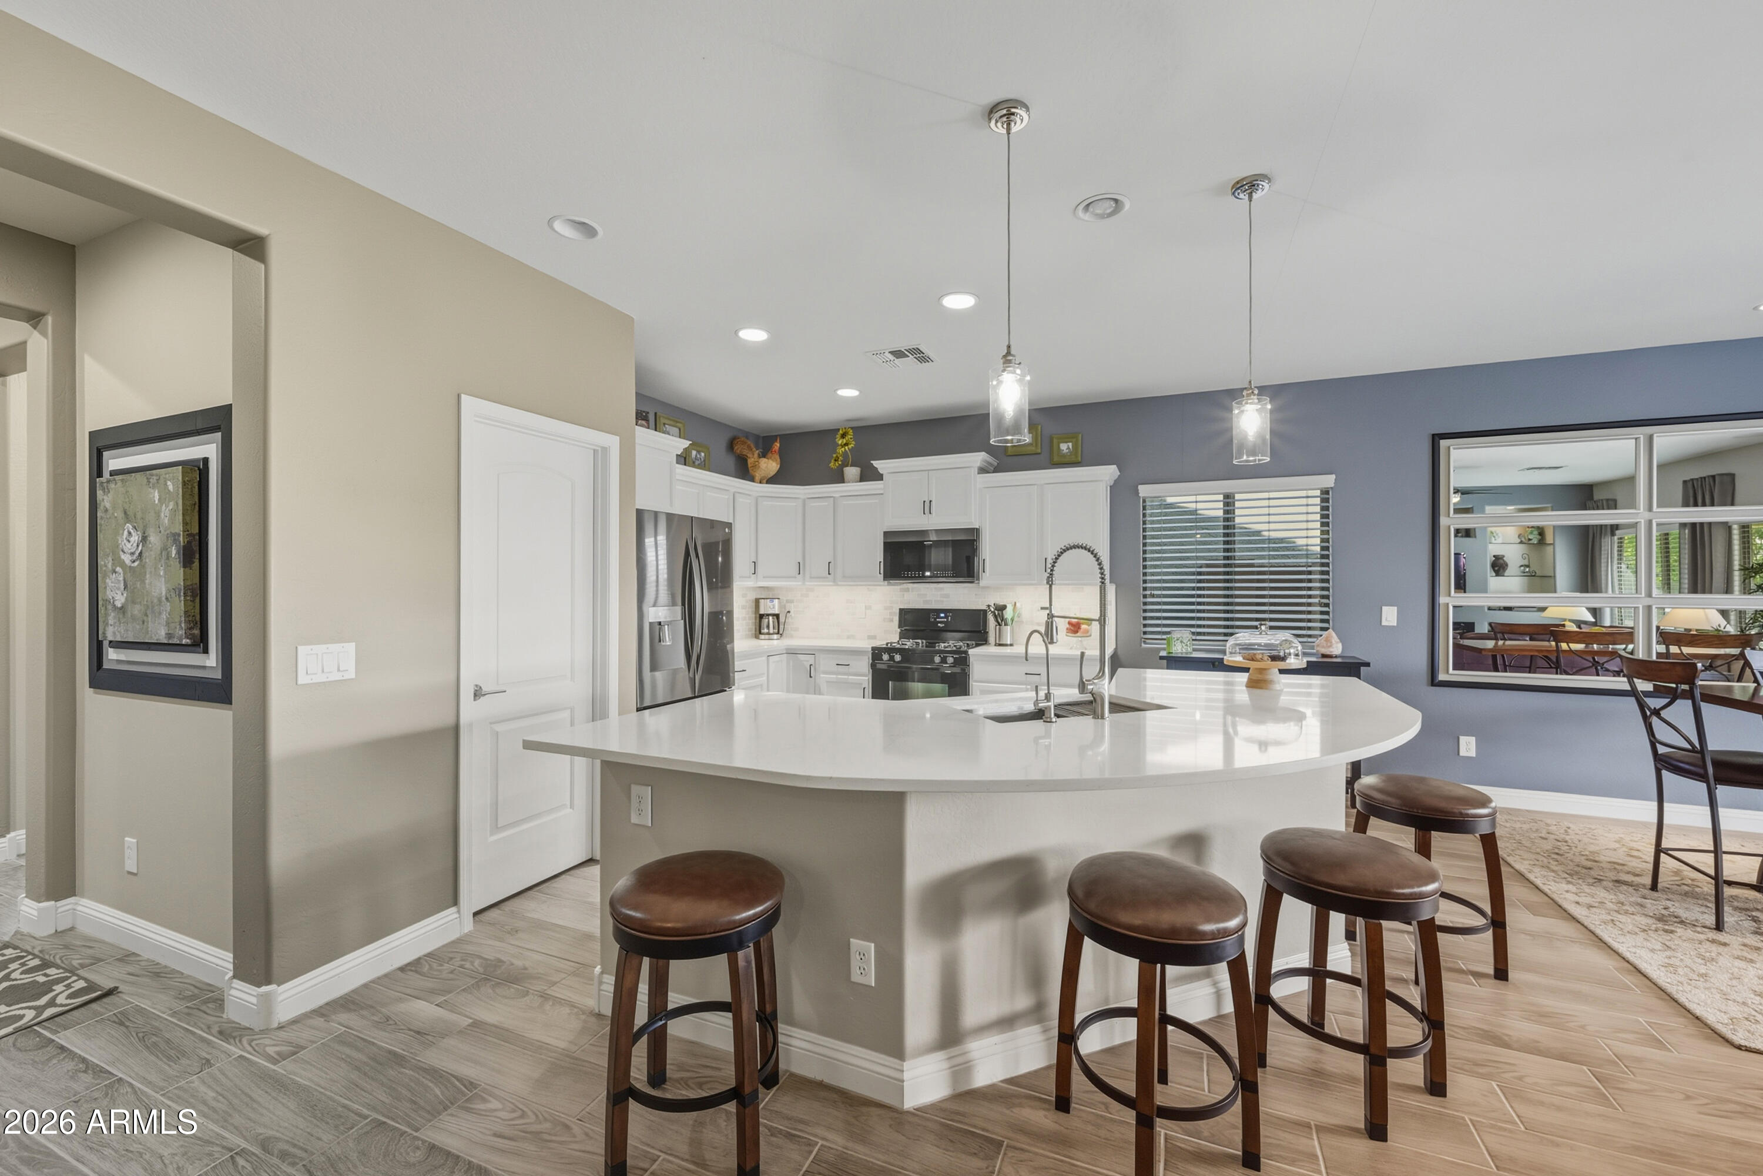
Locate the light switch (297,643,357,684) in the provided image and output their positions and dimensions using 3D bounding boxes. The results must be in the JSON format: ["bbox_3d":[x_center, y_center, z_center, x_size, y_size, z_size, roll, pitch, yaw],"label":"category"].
[{"bbox_3d":[-1.819,0.248,2.249,0.012,0.117,0.165,0,0,23],"label":"light switch"}]

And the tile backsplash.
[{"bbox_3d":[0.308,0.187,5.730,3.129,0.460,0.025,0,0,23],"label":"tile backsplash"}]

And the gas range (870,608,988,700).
[{"bbox_3d":[0.396,0.769,5.255,0.760,1.180,0.680,0,0,23],"label":"gas range"}]

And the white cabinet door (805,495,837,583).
[{"bbox_3d":[-0.507,-0.397,5.755,0.272,0.722,0.022,0,0,23],"label":"white cabinet door"}]

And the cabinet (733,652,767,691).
[{"bbox_3d":[-1.295,0.923,5.028,0.620,0.875,0.680,0,0,23],"label":"cabinet"}]

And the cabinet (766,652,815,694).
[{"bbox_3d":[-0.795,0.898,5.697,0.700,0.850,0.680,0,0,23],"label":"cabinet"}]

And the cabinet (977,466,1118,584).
[{"bbox_3d":[1.250,-0.445,5.132,0.980,0.845,0.370,0,0,23],"label":"cabinet"}]

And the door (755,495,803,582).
[{"bbox_3d":[-0.838,-0.410,5.669,0.390,0.730,0.030,0,0,-22],"label":"door"}]

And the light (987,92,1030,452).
[{"bbox_3d":[0.372,-0.901,2.001,0.122,0.959,0.122,0,0,23],"label":"light"}]

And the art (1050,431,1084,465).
[{"bbox_3d":[1.395,-1.056,5.184,0.220,0.225,0.030,0,0,23],"label":"art"}]

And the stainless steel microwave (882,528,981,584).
[{"bbox_3d":[0.443,-0.254,5.460,0.765,0.415,0.400,0,0,23],"label":"stainless steel microwave"}]

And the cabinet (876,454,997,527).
[{"bbox_3d":[0.445,-0.714,5.393,0.860,0.540,0.440,0,0,23],"label":"cabinet"}]

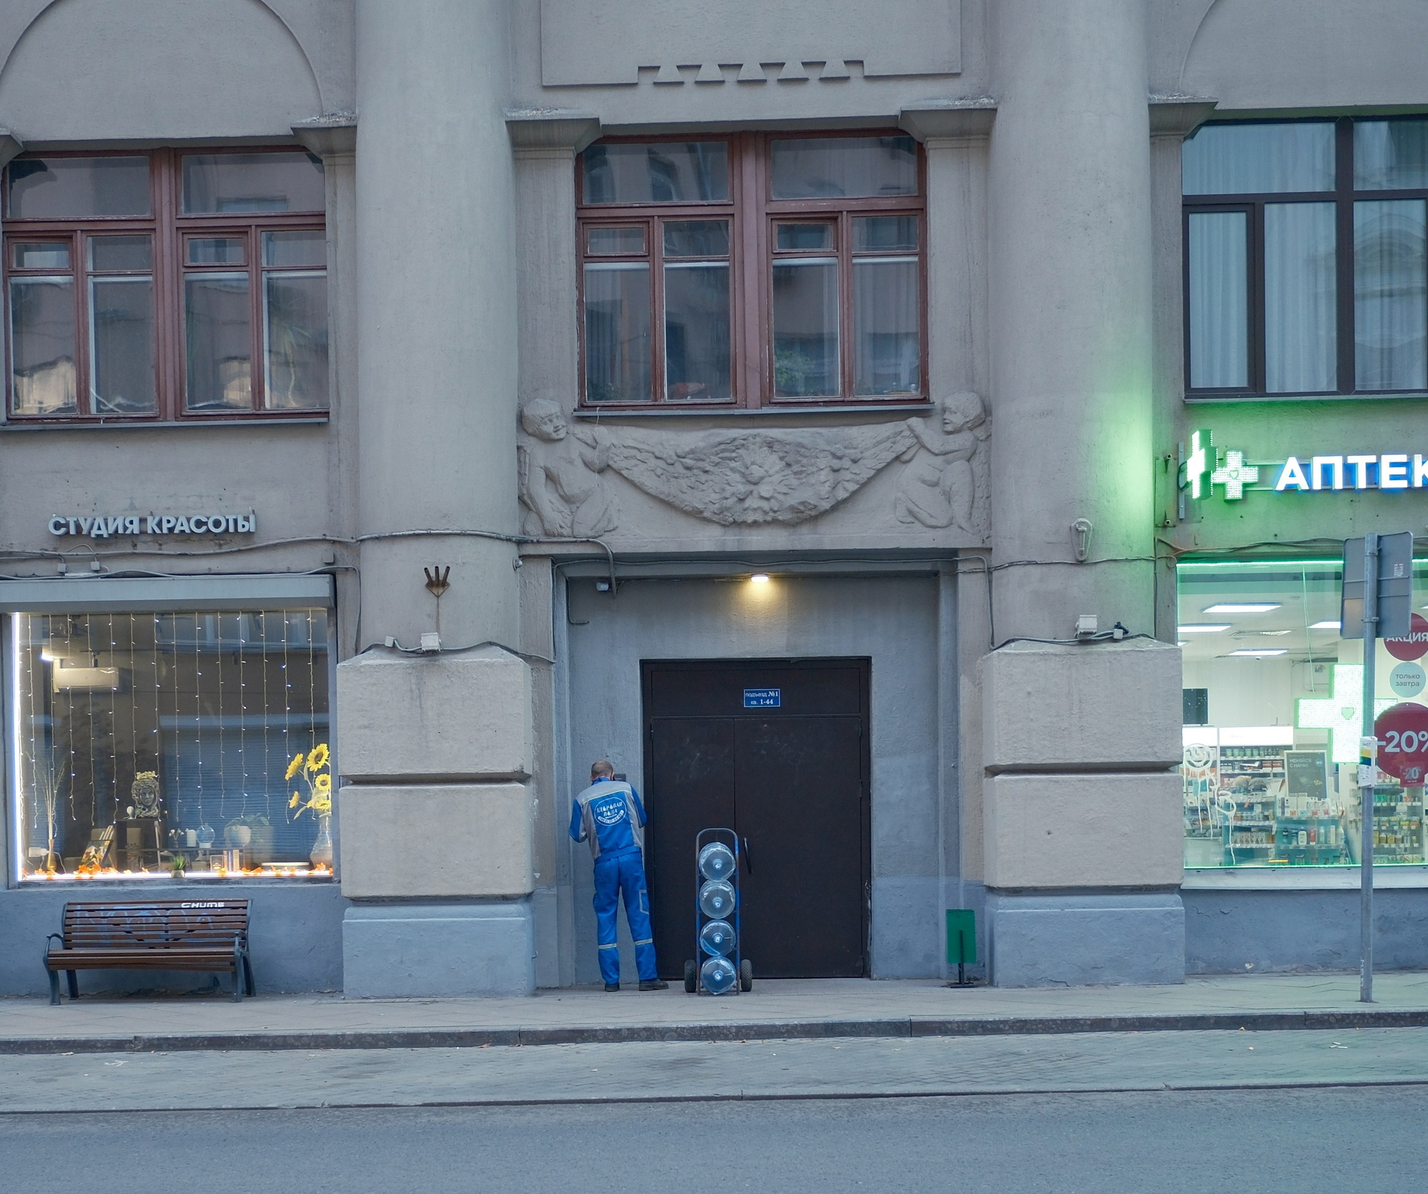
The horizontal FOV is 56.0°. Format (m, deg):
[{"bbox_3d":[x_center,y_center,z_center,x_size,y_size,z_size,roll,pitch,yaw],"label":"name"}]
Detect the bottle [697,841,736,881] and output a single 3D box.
[{"bbox_3d":[0.030,2.017,10.200,0.270,0.270,0.480,0,-4,1],"label":"bottle"}]

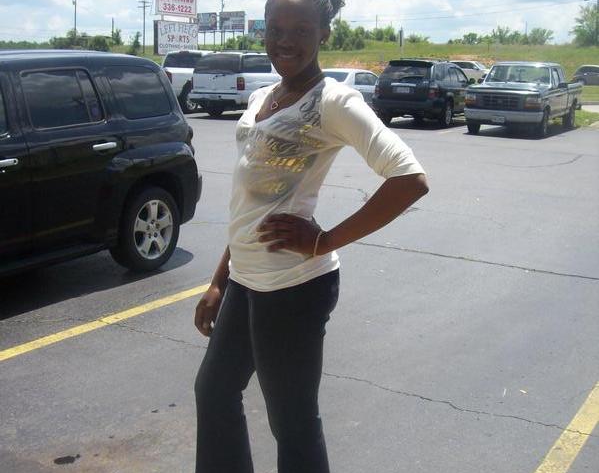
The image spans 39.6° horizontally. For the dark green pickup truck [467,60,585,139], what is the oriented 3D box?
[{"bbox_3d":[6.095,-3.743,22.177,2.000,1.800,5.500,7,13,26],"label":"dark green pickup truck"}]

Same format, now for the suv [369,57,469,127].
[{"bbox_3d":[3.852,-4.195,24.227,1.920,1.770,4.720,7,13,24],"label":"suv"}]

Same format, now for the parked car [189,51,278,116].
[{"bbox_3d":[-1.151,-4.860,26.619,2.000,1.900,5.200,8,13,30],"label":"parked car"}]

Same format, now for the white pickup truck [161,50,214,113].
[{"bbox_3d":[-3.379,-5.309,28.582,1.980,1.900,5.600,8,13,30],"label":"white pickup truck"}]

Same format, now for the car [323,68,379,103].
[{"bbox_3d":[1.402,-4.342,25.483,1.780,1.450,4.650,8,13,28],"label":"car"}]

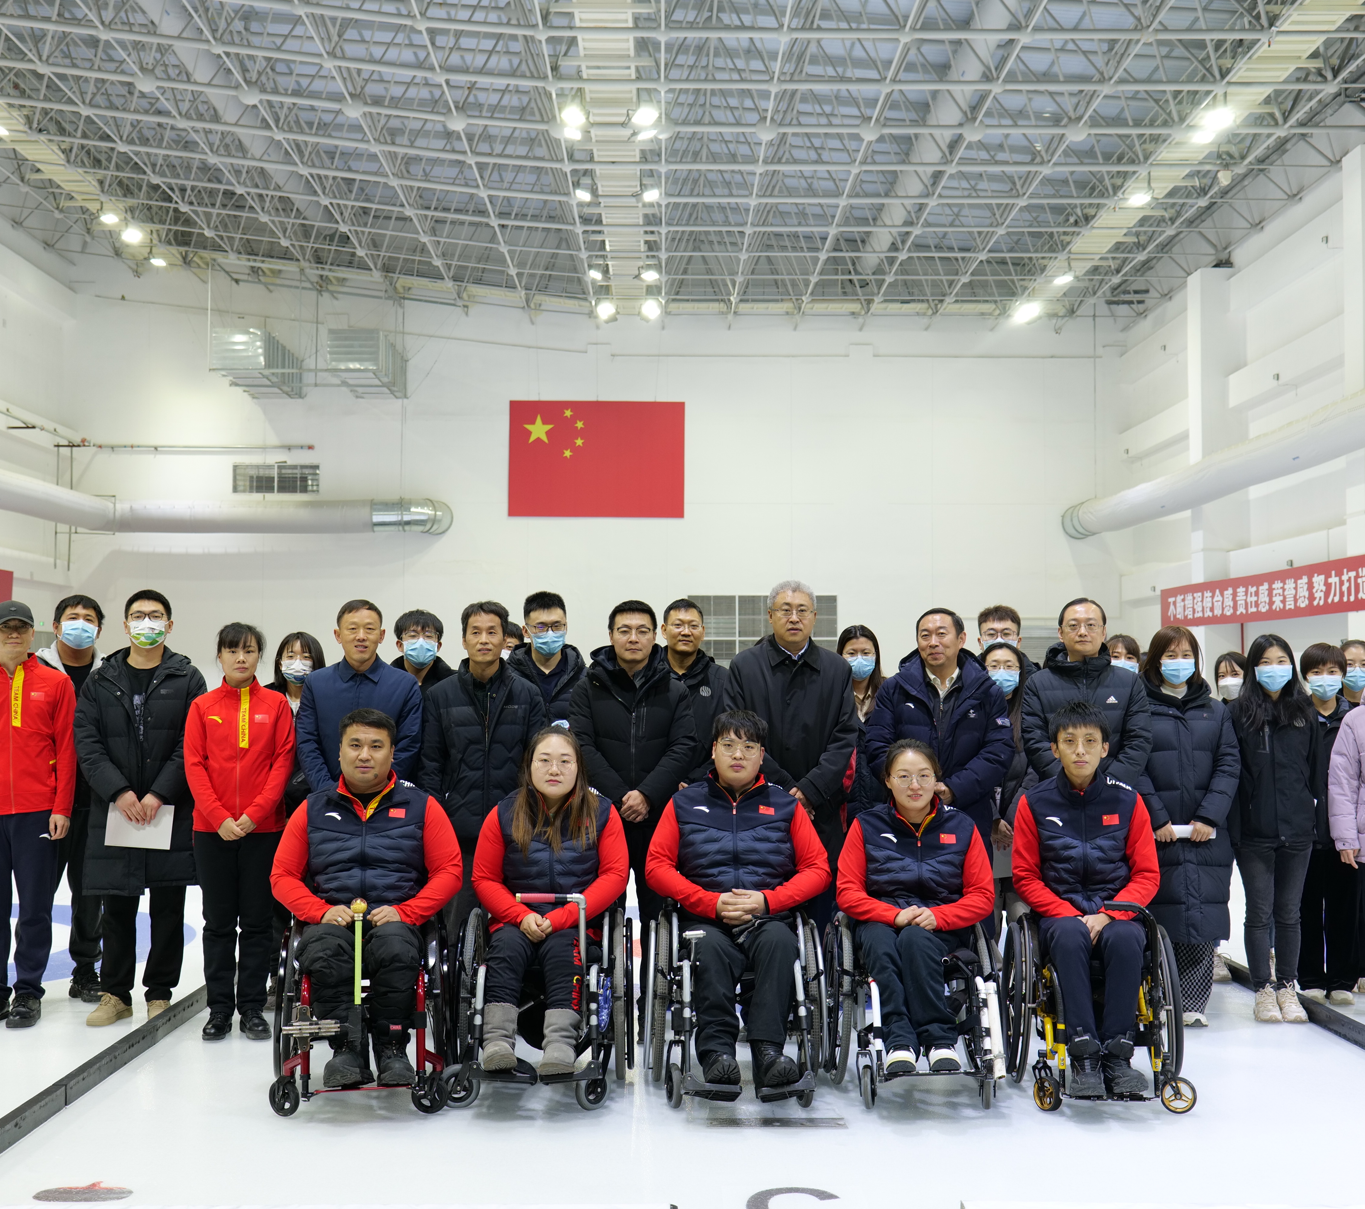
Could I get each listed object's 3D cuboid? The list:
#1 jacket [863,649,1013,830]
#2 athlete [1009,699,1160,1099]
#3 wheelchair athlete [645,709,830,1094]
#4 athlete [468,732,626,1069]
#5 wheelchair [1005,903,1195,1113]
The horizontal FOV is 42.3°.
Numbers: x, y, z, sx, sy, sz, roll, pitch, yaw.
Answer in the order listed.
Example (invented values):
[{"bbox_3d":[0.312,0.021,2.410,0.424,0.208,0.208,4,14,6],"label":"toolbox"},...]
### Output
[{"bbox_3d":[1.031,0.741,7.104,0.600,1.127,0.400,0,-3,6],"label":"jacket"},{"bbox_3d":[1.388,0.980,6.093,0.550,1.298,0.740,0,-3,8],"label":"athlete"},{"bbox_3d":[0.199,1.029,6.202,0.660,1.311,0.840,0,-2,0],"label":"wheelchair athlete"},{"bbox_3d":[-0.459,0.998,6.142,0.560,1.136,0.740,0,-3,0],"label":"athlete"},{"bbox_3d":[1.474,1.307,6.271,0.665,0.830,0.940,0,-2,2],"label":"wheelchair"}]

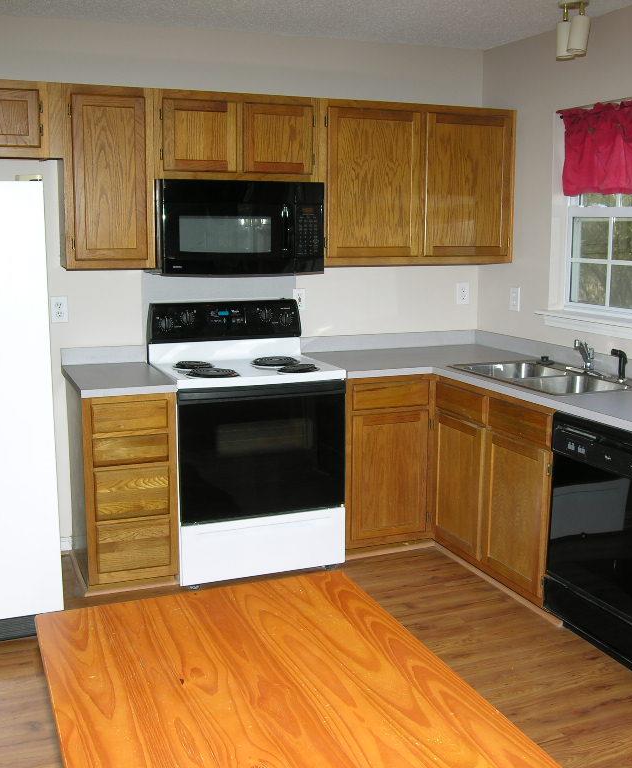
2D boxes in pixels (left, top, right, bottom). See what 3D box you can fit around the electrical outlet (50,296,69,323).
[{"bbox_3d":[-1.154,-0.336,4.001,0.071,0.115,0.008,-4,11,-23],"label":"electrical outlet"}]

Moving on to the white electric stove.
[{"bbox_3d":[-0.327,0.236,4.082,0.761,1.182,0.665,-4,11,-23],"label":"white electric stove"}]

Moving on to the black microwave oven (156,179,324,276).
[{"bbox_3d":[-0.376,-0.712,4.053,0.756,0.410,0.400,-4,11,-23],"label":"black microwave oven"}]

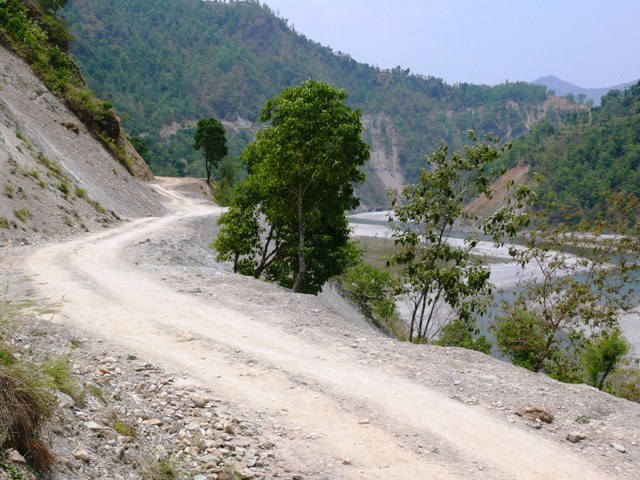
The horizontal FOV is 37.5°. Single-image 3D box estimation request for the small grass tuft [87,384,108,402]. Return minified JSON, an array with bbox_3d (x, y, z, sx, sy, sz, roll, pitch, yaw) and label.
[{"bbox_3d":[-2.133,1.456,9.000,0.190,0.180,0.190,0,3,0],"label":"small grass tuft"}]

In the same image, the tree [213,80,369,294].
[{"bbox_3d":[-0.729,-1.297,23.300,3.800,5.200,3.600,0,3,0],"label":"tree"}]

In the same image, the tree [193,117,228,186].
[{"bbox_3d":[-9.058,-7.321,78.000,2.900,5.800,2.900,0,3,0],"label":"tree"}]

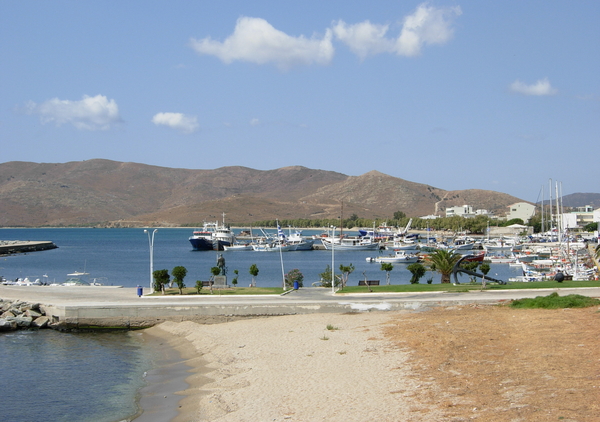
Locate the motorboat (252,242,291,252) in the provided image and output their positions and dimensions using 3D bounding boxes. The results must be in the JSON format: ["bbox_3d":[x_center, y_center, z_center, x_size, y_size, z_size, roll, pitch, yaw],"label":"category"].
[{"bbox_3d":[-7.740,9.920,292.000,10.400,2.800,3.300,0,-1,0],"label":"motorboat"}]

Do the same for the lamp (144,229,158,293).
[{"bbox_3d":[-13.540,4.560,98.000,1.300,5.850,0.350,0,-1,-10],"label":"lamp"}]

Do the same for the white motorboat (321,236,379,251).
[{"bbox_3d":[13.910,9.130,302.000,16.000,4.000,4.600,0,-1,0],"label":"white motorboat"}]

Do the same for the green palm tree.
[{"bbox_3d":[14.760,5.630,109.000,3.500,3.700,3.500,0,-1,0],"label":"green palm tree"}]

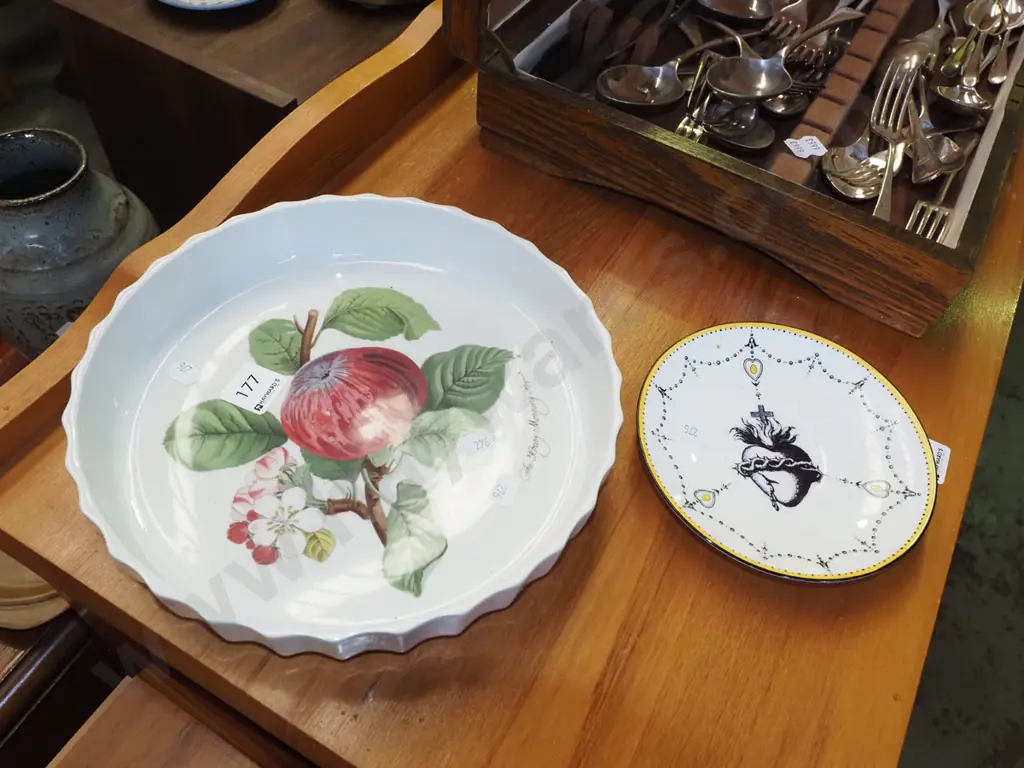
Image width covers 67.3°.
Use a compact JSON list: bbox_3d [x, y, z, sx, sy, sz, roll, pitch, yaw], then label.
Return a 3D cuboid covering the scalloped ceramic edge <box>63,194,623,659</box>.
[{"bbox_3d":[-0.082,0.007,0.416,0.280,0.043,0.280,8,53,0],"label":"scalloped ceramic edge"}]

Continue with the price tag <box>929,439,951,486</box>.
[{"bbox_3d":[0.246,0.043,0.459,0.029,0.002,0.029,25,56,12],"label":"price tag"}]

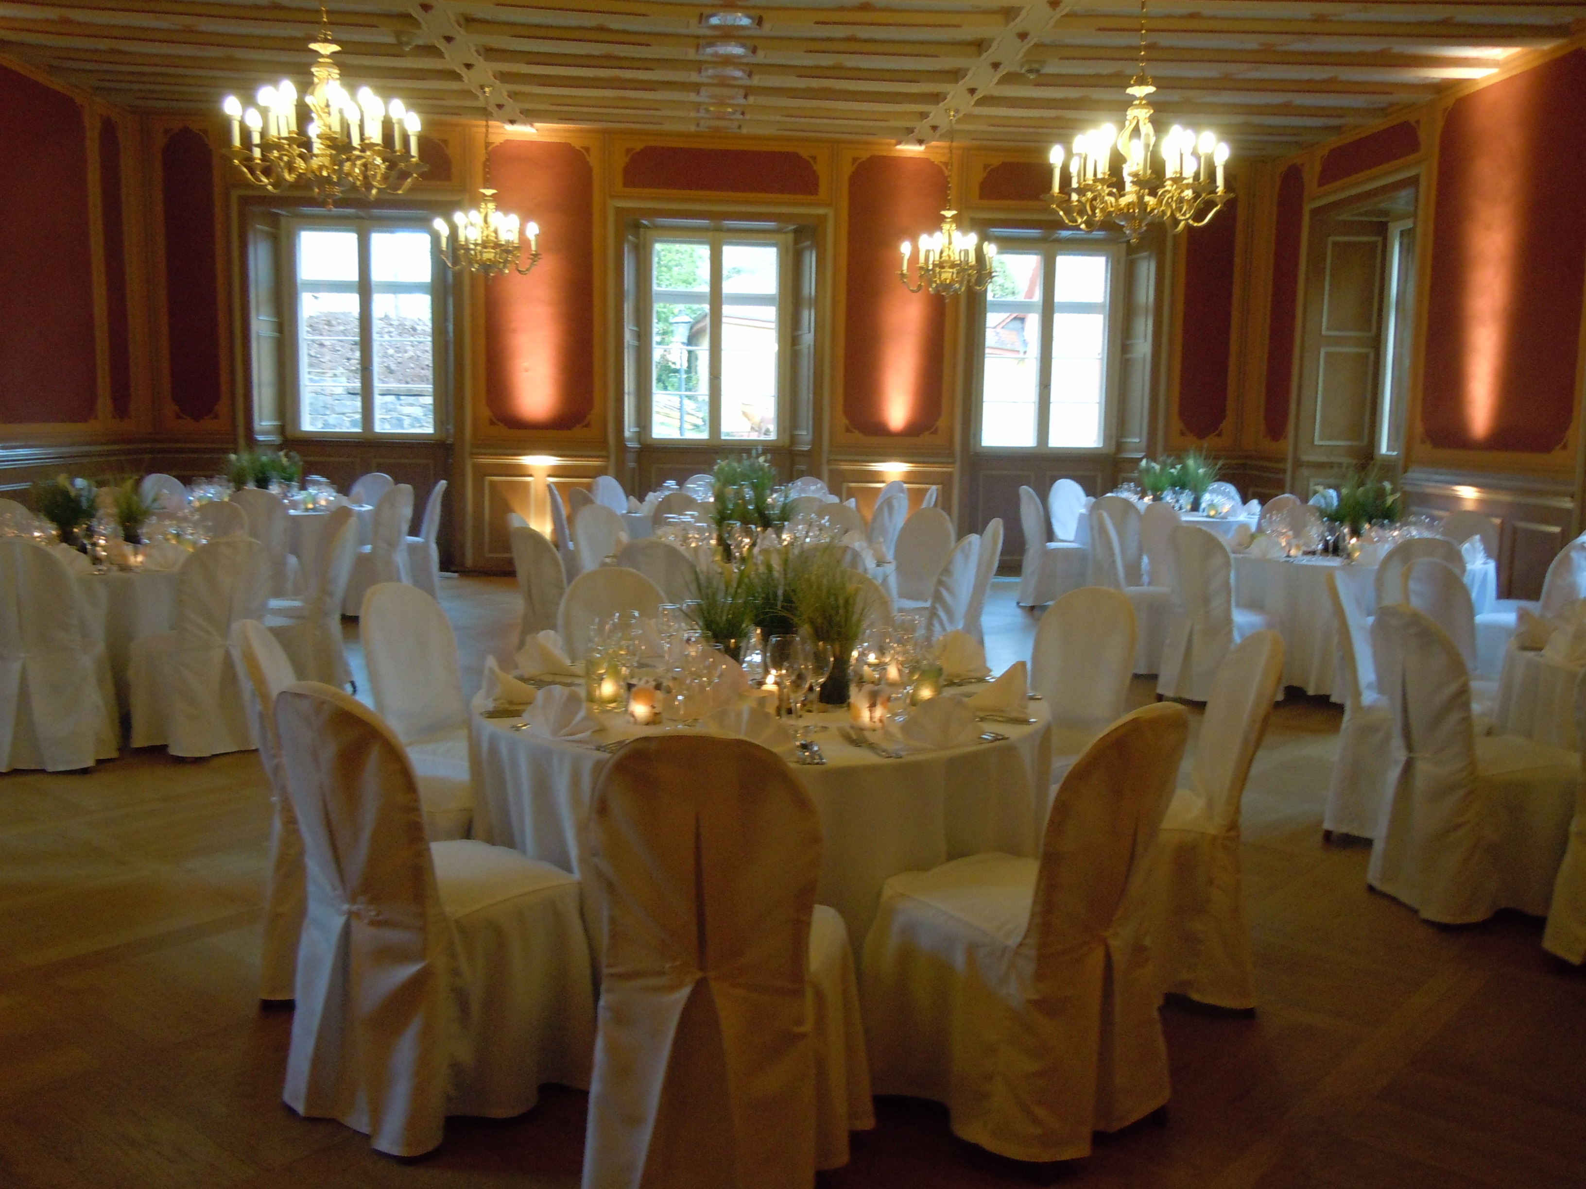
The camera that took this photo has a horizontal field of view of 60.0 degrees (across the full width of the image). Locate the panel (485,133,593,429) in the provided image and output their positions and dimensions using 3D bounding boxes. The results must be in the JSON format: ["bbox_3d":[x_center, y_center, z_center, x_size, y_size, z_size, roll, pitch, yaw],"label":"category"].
[{"bbox_3d":[-2.228,-2.709,12.112,0.954,2.519,0.040,0,8,-5],"label":"panel"}]

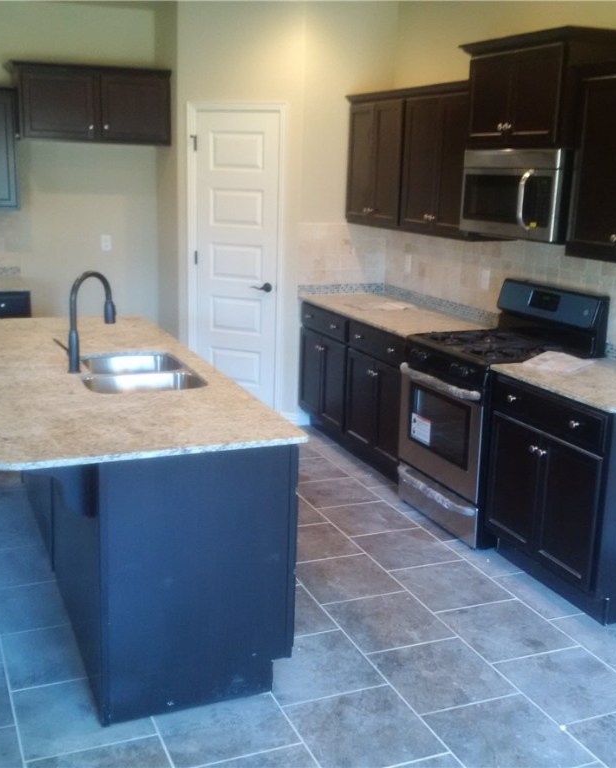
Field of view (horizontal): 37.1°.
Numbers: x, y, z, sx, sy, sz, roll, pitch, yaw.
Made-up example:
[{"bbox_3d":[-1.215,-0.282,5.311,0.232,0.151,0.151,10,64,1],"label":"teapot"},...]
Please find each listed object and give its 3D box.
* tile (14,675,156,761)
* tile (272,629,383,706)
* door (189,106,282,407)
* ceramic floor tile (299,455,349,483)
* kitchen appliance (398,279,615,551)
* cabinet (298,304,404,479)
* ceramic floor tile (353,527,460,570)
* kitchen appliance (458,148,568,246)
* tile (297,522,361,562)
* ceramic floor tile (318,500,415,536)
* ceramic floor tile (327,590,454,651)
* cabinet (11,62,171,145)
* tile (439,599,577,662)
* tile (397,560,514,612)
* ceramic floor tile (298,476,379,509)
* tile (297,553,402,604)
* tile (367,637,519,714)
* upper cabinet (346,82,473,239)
[{"bbox_3d":[-0.734,1.073,2.983,0.405,0.010,0.405,-4,14,-22],"label":"tile"},{"bbox_3d":[0.018,1.018,3.303,0.405,0.010,0.405,-4,14,-22],"label":"tile"},{"bbox_3d":[-0.483,-0.778,6.277,0.640,2.060,0.050,7,15,21],"label":"door"},{"bbox_3d":[-0.012,0.513,5.437,0.405,0.010,0.405,-4,14,-22],"label":"ceramic floor tile"},{"bbox_3d":[0.933,0.117,4.618,0.693,1.165,0.758,-4,15,-22],"label":"kitchen appliance"},{"bbox_3d":[0.526,0.004,5.724,0.635,0.880,1.532,-4,14,-22],"label":"cabinet"},{"bbox_3d":[0.461,0.786,4.339,0.405,0.010,0.405,-4,14,-22],"label":"ceramic floor tile"},{"bbox_3d":[1.115,-0.925,4.459,0.395,0.404,0.763,-4,14,-22],"label":"kitchen appliance"},{"bbox_3d":[0.004,0.760,4.358,0.402,0.010,0.402,-4,15,-22],"label":"tile"},{"bbox_3d":[0.302,0.691,4.680,0.402,0.010,0.402,-4,15,-22],"label":"ceramic floor tile"},{"bbox_3d":[0.317,0.947,3.641,0.405,0.010,0.405,-4,14,-22],"label":"ceramic floor tile"},{"bbox_3d":[-1.494,-1.886,6.241,1.033,0.470,0.622,-4,15,-22],"label":"cabinet"},{"bbox_3d":[0.771,0.965,3.589,0.402,0.010,0.402,-4,15,-22],"label":"tile"},{"bbox_3d":[0.615,0.873,3.953,0.402,0.010,0.402,-4,15,-22],"label":"tile"},{"bbox_3d":[0.146,0.599,5.043,0.402,0.010,0.402,-4,15,-22],"label":"ceramic floor tile"},{"bbox_3d":[0.159,0.856,4.007,0.405,0.010,0.405,-4,14,-22],"label":"tile"},{"bbox_3d":[0.474,1.038,3.275,0.405,0.010,0.405,-4,14,-22],"label":"tile"},{"bbox_3d":[0.697,-1.323,5.468,0.345,0.801,1.532,-4,14,-22],"label":"upper cabinet"}]

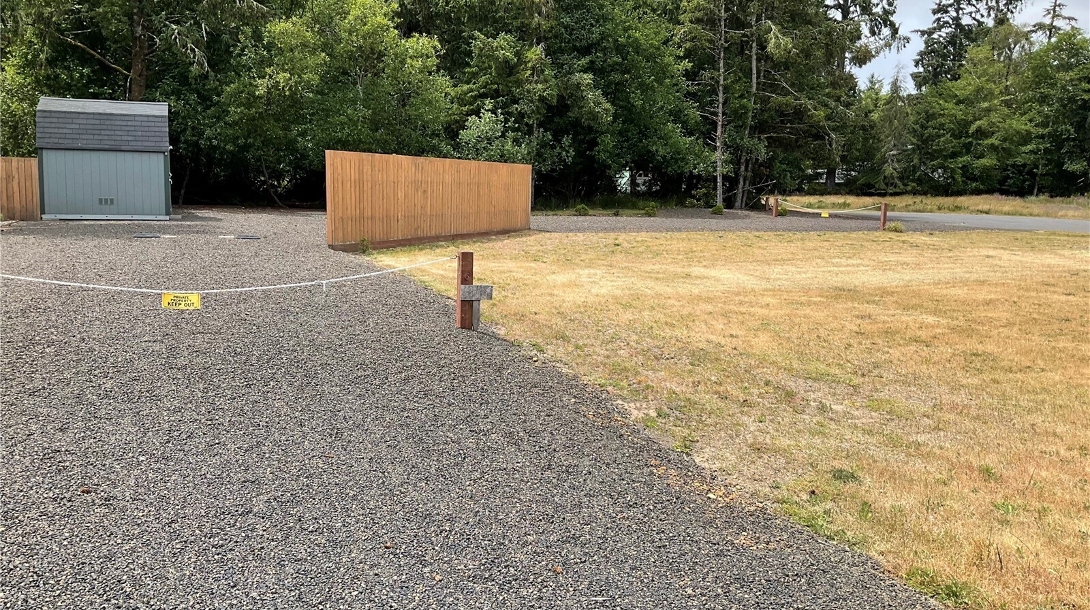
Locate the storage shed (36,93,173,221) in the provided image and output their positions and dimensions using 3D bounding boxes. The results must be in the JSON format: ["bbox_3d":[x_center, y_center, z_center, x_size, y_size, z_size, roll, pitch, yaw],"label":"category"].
[{"bbox_3d":[-11.886,-3.949,24.885,3.128,3.191,2.600,-2,8,-21],"label":"storage shed"}]

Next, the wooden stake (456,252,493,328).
[{"bbox_3d":[-0.772,-0.164,10.276,0.390,0.860,0.175,-2,8,-26],"label":"wooden stake"}]

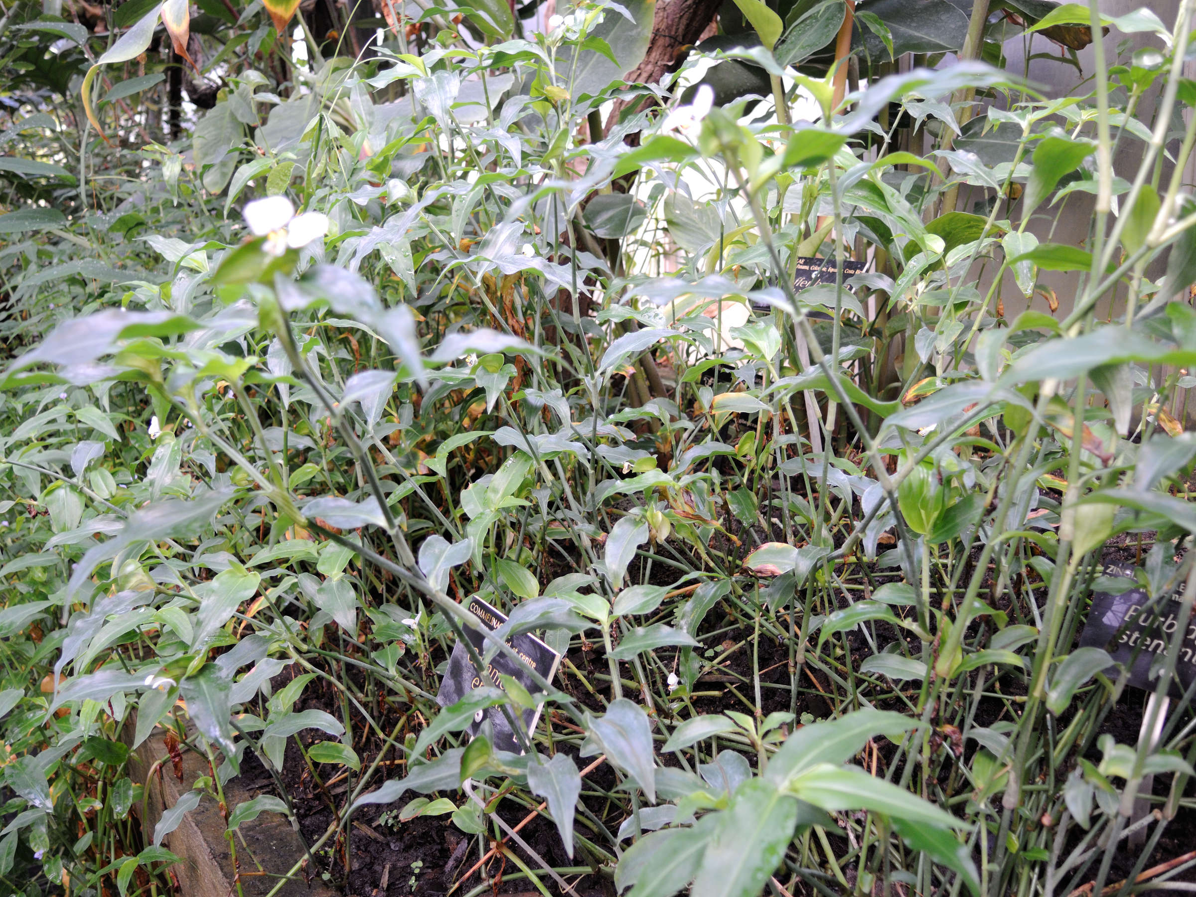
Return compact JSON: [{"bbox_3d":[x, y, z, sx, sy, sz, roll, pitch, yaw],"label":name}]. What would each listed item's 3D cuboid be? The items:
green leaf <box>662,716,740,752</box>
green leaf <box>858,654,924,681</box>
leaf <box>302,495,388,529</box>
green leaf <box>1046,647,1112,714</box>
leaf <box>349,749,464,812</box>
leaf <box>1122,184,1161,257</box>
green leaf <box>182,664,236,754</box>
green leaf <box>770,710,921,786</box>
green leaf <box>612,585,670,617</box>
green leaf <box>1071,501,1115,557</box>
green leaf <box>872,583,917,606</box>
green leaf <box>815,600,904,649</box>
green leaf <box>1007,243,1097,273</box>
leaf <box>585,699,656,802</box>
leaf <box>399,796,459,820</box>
[{"bbox_3d":[0.078,0.215,0.728,0.059,0.011,0.024,-15,42,-12],"label":"green leaf"},{"bbox_3d":[0.242,0.179,0.790,0.067,0.012,0.024,10,38,-17],"label":"green leaf"},{"bbox_3d":[-0.159,0.041,0.610,0.056,0.010,0.024,6,48,12],"label":"leaf"},{"bbox_3d":[0.303,0.146,0.610,0.067,0.017,0.021,-25,39,-27],"label":"green leaf"},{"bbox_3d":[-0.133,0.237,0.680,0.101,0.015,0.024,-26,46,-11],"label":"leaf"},{"bbox_3d":[0.343,-0.143,0.610,0.026,0.057,0.015,24,-21,-10],"label":"leaf"},{"bbox_3d":[-0.241,0.164,0.599,0.029,0.062,0.014,-24,-18,-9],"label":"green leaf"},{"bbox_3d":[0.146,0.175,0.575,0.108,0.017,0.028,-14,38,-22],"label":"green leaf"},{"bbox_3d":[0.036,0.123,0.781,0.050,0.011,0.024,-16,40,-23],"label":"green leaf"},{"bbox_3d":[0.291,0.047,0.570,0.048,0.023,0.014,-56,13,-25],"label":"green leaf"},{"bbox_3d":[0.263,0.129,0.850,0.058,0.012,0.023,10,33,-20],"label":"green leaf"},{"bbox_3d":[0.203,0.136,0.750,0.074,0.028,0.022,-9,32,-16],"label":"green leaf"},{"bbox_3d":[0.237,-0.099,0.503,0.050,0.022,0.010,-5,58,9],"label":"green leaf"},{"bbox_3d":[0.014,0.187,0.599,0.033,0.069,0.016,-28,-18,-9],"label":"leaf"},{"bbox_3d":[-0.126,0.266,0.717,0.042,0.009,0.017,-14,41,-18],"label":"leaf"}]

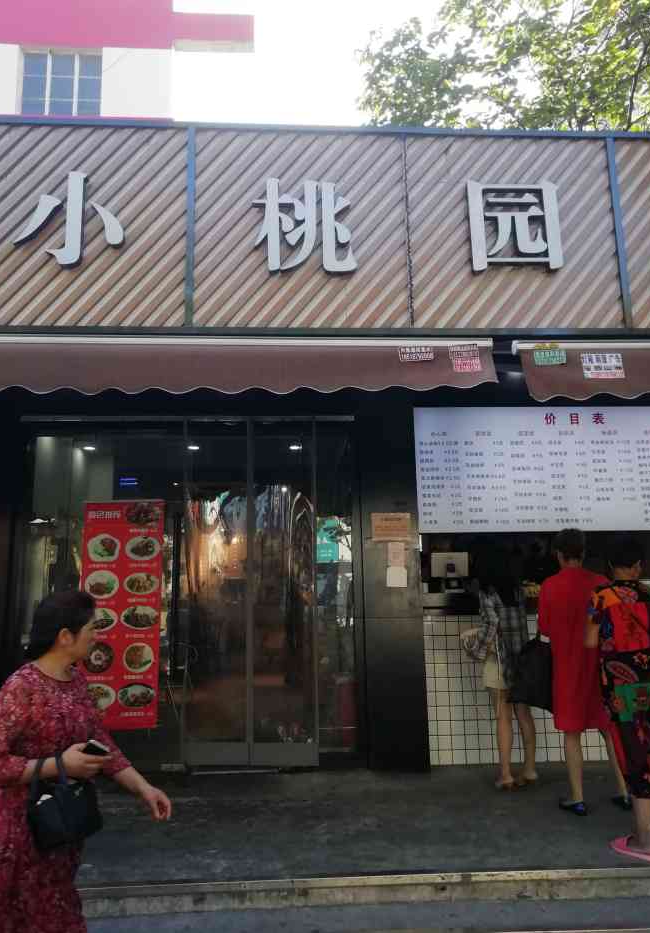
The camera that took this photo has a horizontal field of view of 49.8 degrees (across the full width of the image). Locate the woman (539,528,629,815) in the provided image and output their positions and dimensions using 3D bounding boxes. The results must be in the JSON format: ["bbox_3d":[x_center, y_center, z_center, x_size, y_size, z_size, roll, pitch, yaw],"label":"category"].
[{"bbox_3d":[1.526,1.173,4.219,0.480,1.612,0.380,2,-12,-15],"label":"woman"}]

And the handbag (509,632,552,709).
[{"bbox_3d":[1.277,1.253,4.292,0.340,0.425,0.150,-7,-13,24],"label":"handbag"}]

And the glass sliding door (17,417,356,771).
[{"bbox_3d":[-1.078,0.911,5.397,2.662,2.693,0.120,0,-12,-3],"label":"glass sliding door"}]

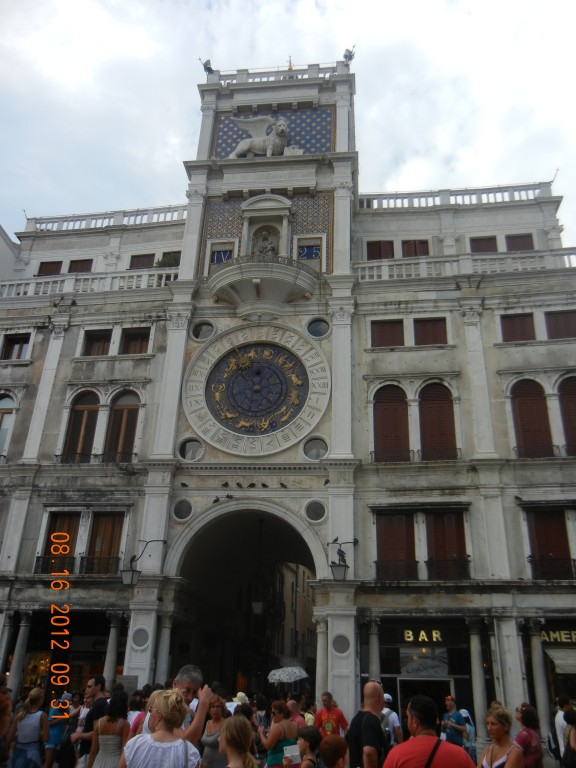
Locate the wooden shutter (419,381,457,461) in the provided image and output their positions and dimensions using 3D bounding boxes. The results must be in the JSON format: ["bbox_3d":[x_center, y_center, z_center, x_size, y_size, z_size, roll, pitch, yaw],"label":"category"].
[{"bbox_3d":[4.574,1.151,20.417,1.066,2.568,0.100,-2,-25,8],"label":"wooden shutter"}]

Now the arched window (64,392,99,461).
[{"bbox_3d":[-6.755,1.410,22.076,1.080,2.572,0.100,-2,-25,8],"label":"arched window"}]

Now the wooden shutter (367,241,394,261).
[{"bbox_3d":[3.501,-5.001,25.101,0.996,0.971,0.100,-2,-26,8],"label":"wooden shutter"}]

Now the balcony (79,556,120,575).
[{"bbox_3d":[-5.595,5.400,19.836,1.240,0.540,0.250,-2,-25,8],"label":"balcony"}]

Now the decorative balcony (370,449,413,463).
[{"bbox_3d":[2.997,2.080,19.170,1.215,0.410,0.250,-2,-26,8],"label":"decorative balcony"}]

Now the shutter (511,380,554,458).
[{"bbox_3d":[7.323,1.025,20.044,1.037,2.555,0.100,-2,-25,8],"label":"shutter"}]

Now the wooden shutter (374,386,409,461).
[{"bbox_3d":[3.175,1.208,20.610,1.013,2.559,0.100,-2,-25,8],"label":"wooden shutter"}]

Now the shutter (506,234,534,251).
[{"bbox_3d":[10.896,-6.609,31.238,1.230,1.030,0.100,-2,-27,8],"label":"shutter"}]

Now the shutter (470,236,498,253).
[{"bbox_3d":[7.182,-5.068,24.347,0.950,0.770,0.100,-2,-25,9],"label":"shutter"}]

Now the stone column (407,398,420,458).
[{"bbox_3d":[3.615,1.320,18.969,0.330,1.930,0.300,-2,-25,9],"label":"stone column"}]

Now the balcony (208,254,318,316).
[{"bbox_3d":[-0.855,-2.995,20.710,3.650,1.850,1.150,-2,-25,9],"label":"balcony"}]

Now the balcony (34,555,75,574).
[{"bbox_3d":[-6.999,5.446,20.035,1.249,0.560,0.250,-2,-25,8],"label":"balcony"}]

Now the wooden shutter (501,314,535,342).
[{"bbox_3d":[7.148,-1.739,20.614,0.988,1.001,0.100,-2,-26,8],"label":"wooden shutter"}]

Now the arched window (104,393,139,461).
[{"bbox_3d":[-5.293,1.322,21.284,0.992,2.470,0.140,-2,-26,8],"label":"arched window"}]

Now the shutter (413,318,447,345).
[{"bbox_3d":[4.675,-1.704,21.754,1.056,1.009,0.100,-2,-25,8],"label":"shutter"}]

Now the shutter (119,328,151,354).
[{"bbox_3d":[-5.189,-1.449,22.621,0.994,1.015,0.120,-2,-26,8],"label":"shutter"}]

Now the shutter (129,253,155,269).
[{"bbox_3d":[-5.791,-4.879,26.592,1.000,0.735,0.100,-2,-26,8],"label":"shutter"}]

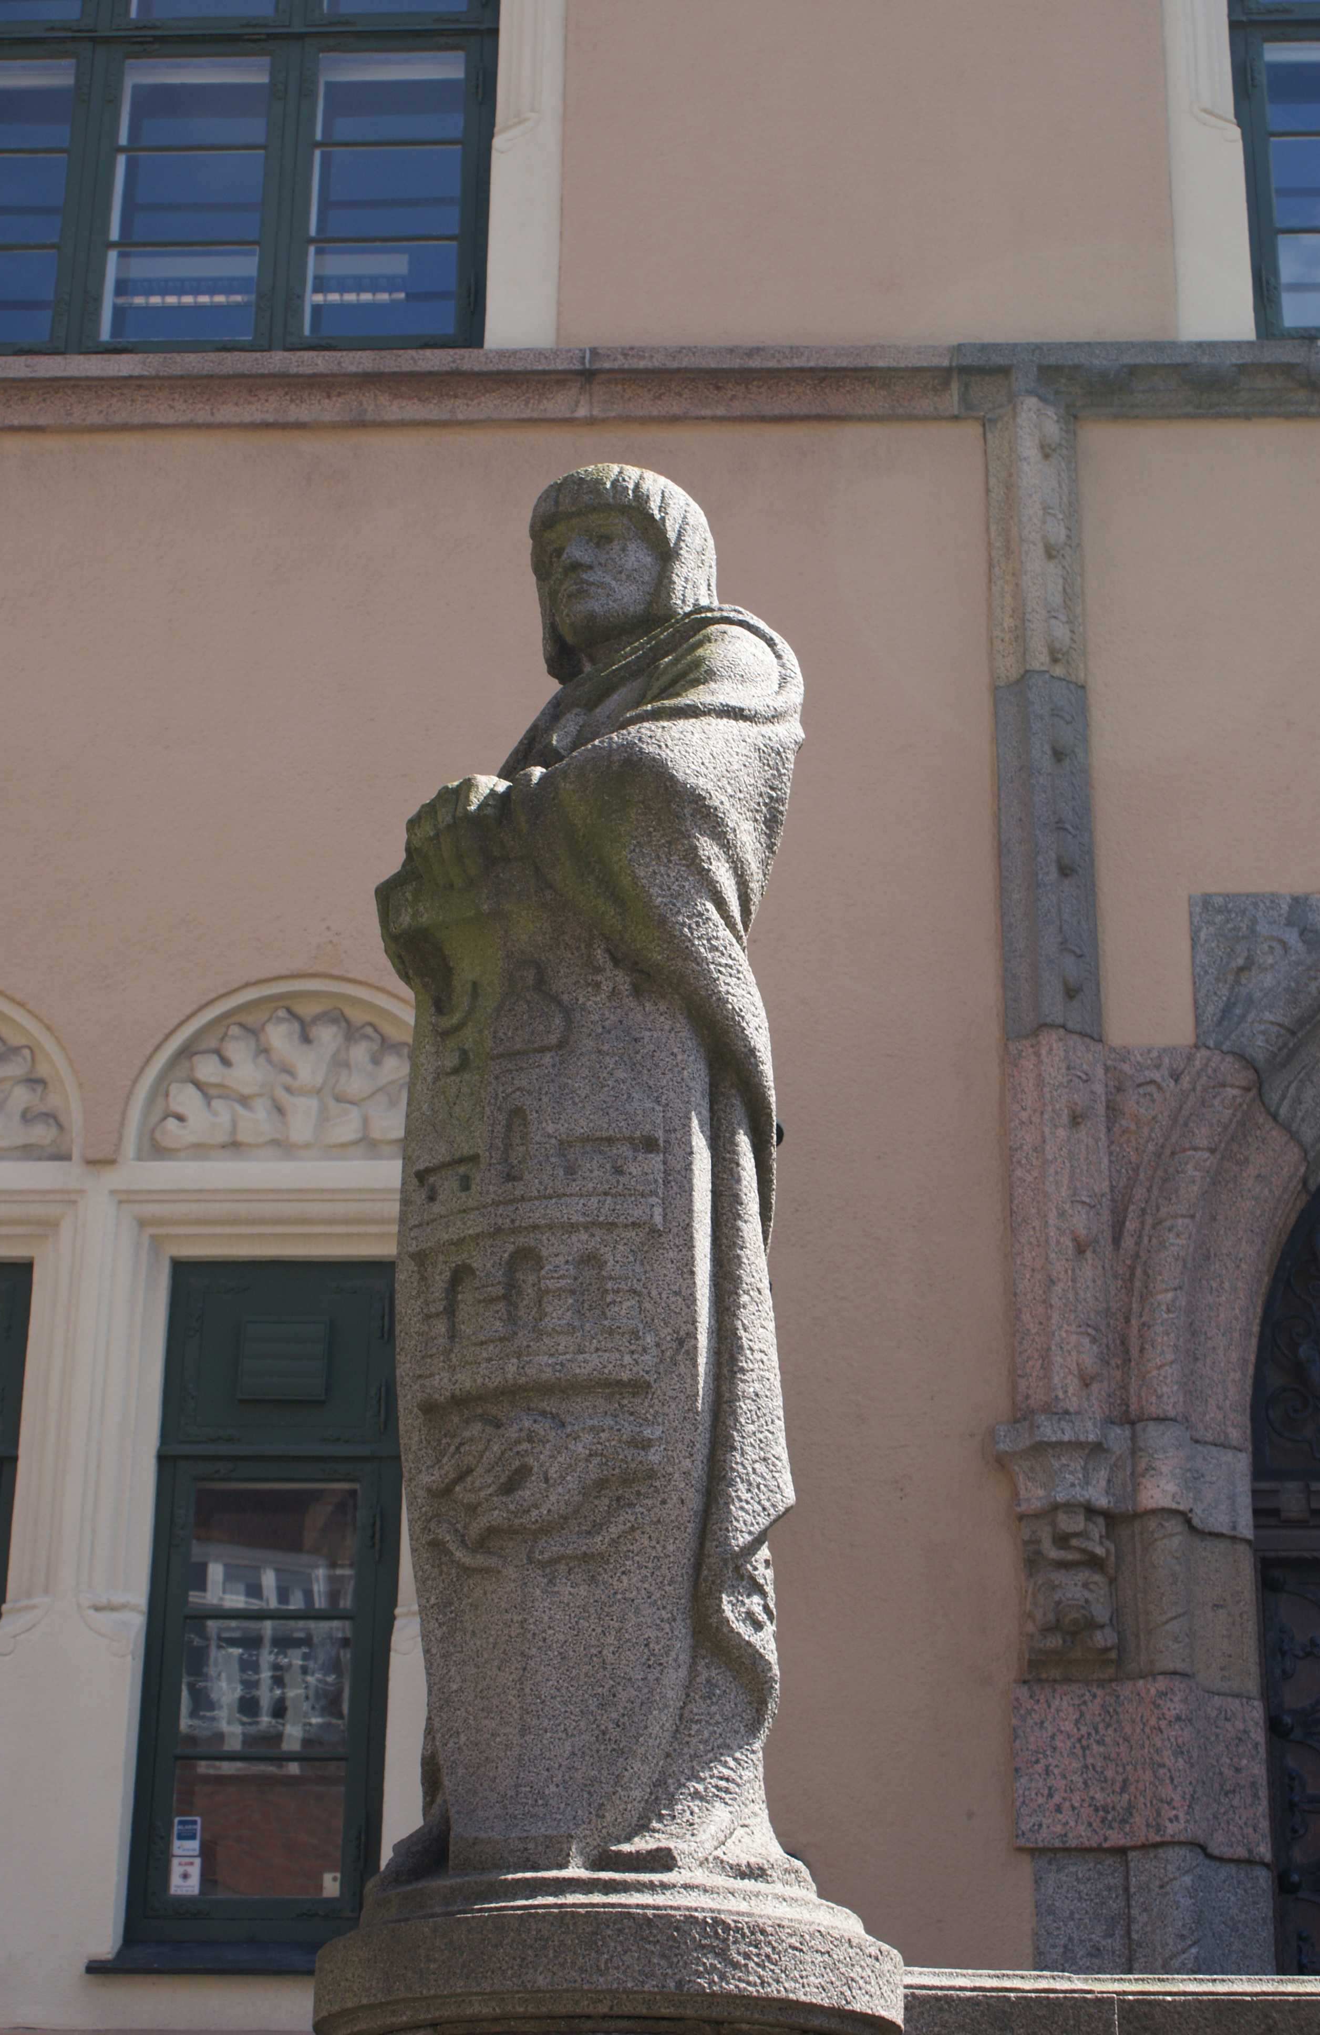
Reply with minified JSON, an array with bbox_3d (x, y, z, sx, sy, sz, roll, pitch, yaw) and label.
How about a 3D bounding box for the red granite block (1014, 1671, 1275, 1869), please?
[{"bbox_3d":[1.279,1.990,9.056,0.662,0.440,0.364,0,-23,2],"label":"red granite block"}]

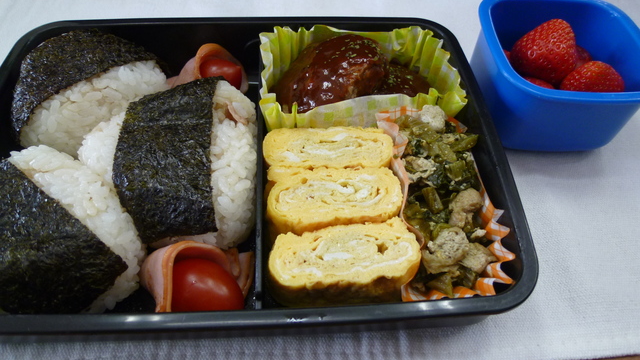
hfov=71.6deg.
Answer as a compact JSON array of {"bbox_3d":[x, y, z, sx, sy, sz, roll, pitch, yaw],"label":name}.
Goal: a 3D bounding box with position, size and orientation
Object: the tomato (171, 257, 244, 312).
[{"bbox_3d":[-0.044,0.044,0.169,0.029,0.028,0.029,1,57,-1],"label":"tomato"}]

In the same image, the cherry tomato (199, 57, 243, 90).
[{"bbox_3d":[-0.051,-0.052,0.226,0.027,0.026,0.026,1,57,-1],"label":"cherry tomato"}]

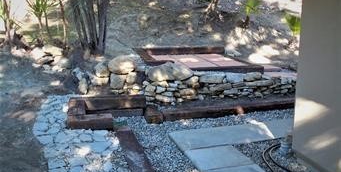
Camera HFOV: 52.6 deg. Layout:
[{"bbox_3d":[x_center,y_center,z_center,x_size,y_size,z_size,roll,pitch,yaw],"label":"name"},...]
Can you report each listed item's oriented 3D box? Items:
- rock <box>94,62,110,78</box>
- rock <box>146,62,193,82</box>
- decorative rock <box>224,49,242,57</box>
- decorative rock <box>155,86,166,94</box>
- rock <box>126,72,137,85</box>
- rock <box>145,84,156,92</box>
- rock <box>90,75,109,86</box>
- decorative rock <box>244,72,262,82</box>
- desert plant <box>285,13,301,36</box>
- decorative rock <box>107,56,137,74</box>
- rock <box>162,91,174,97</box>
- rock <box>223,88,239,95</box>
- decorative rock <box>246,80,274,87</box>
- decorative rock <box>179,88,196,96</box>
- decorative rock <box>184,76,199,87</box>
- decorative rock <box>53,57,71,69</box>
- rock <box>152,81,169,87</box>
[{"bbox_3d":[-1.226,-0.280,6.200,0.270,0.248,0.250,-2,12,-6],"label":"rock"},{"bbox_3d":[0.005,-0.251,6.250,0.825,0.307,0.500,-3,12,-10],"label":"rock"},{"bbox_3d":[1.297,-0.690,7.100,0.343,0.144,0.260,-1,13,0],"label":"decorative rock"},{"bbox_3d":[-0.176,0.079,6.080,0.205,0.134,0.170,-3,12,-17],"label":"decorative rock"},{"bbox_3d":[-0.597,-0.115,5.280,0.132,0.165,0.160,-5,14,-18],"label":"rock"},{"bbox_3d":[-0.352,0.045,6.100,0.198,0.115,0.180,-3,12,-10],"label":"rock"},{"bbox_3d":[-1.266,-0.098,6.150,0.311,0.203,0.250,-3,12,-17],"label":"rock"},{"bbox_3d":[1.555,-0.162,6.470,0.341,0.160,0.220,-3,12,-10],"label":"decorative rock"},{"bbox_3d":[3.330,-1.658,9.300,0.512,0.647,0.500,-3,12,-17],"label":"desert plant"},{"bbox_3d":[-0.863,-0.369,6.200,0.488,0.307,0.360,-3,12,-17],"label":"decorative rock"},{"bbox_3d":[-0.030,0.113,5.200,0.164,0.064,0.140,-5,14,-18],"label":"rock"},{"bbox_3d":[1.139,0.104,6.550,0.295,0.108,0.190,-3,12,-17],"label":"rock"},{"bbox_3d":[1.653,-0.053,6.450,0.527,0.101,0.240,-3,12,-10],"label":"decorative rock"},{"bbox_3d":[0.314,0.120,6.380,0.323,0.141,0.230,-3,12,-17],"label":"decorative rock"},{"bbox_3d":[0.390,-0.084,6.400,0.252,0.176,0.200,-3,12,-17],"label":"decorative rock"},{"bbox_3d":[-2.307,-0.497,7.300,0.321,0.229,0.290,-1,13,0],"label":"decorative rock"},{"bbox_3d":[-0.179,-0.035,6.120,0.287,0.086,0.200,-3,12,-10],"label":"rock"}]

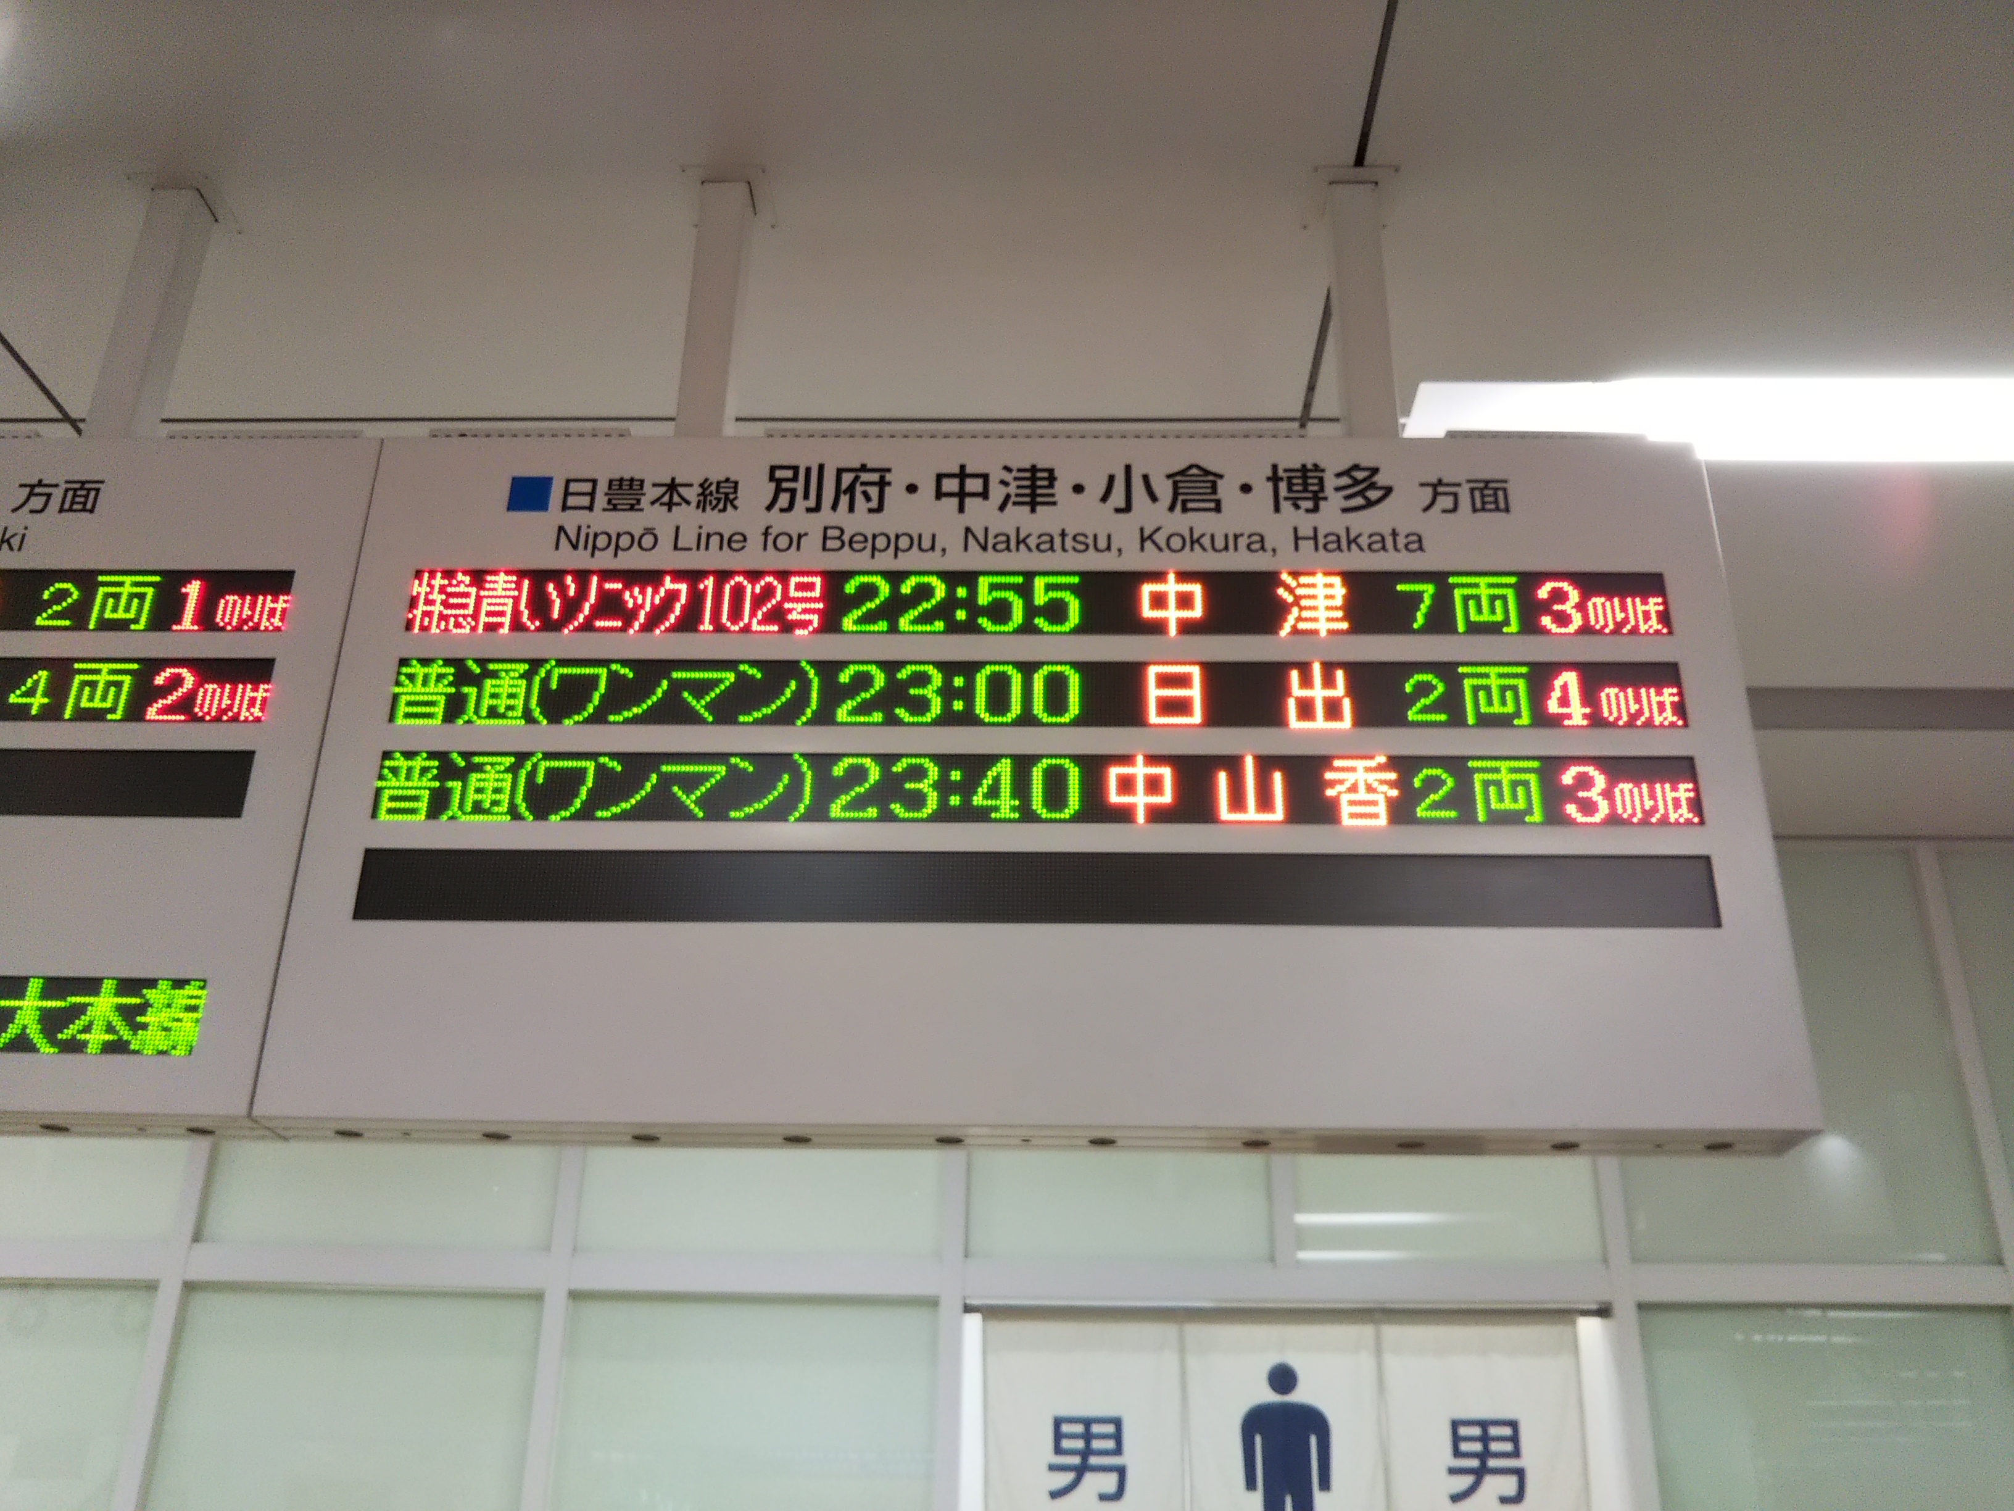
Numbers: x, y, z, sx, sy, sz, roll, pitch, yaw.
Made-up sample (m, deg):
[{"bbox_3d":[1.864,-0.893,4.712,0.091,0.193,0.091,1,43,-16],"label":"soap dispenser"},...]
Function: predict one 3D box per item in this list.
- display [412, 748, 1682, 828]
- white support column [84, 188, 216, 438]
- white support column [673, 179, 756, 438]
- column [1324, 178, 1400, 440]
[{"bbox_3d":[0.043,0.063,2.927,2.202,0.124,0.050,0,-25,1],"label":"display"},{"bbox_3d":[-1.698,-0.844,3.460,0.091,0.646,0.086,0,-25,1],"label":"white support column"},{"bbox_3d":[-0.571,-0.841,3.432,0.091,0.646,0.086,0,-25,1],"label":"white support column"},{"bbox_3d":[0.692,-0.836,3.400,0.091,0.646,0.086,0,-25,1],"label":"column"}]

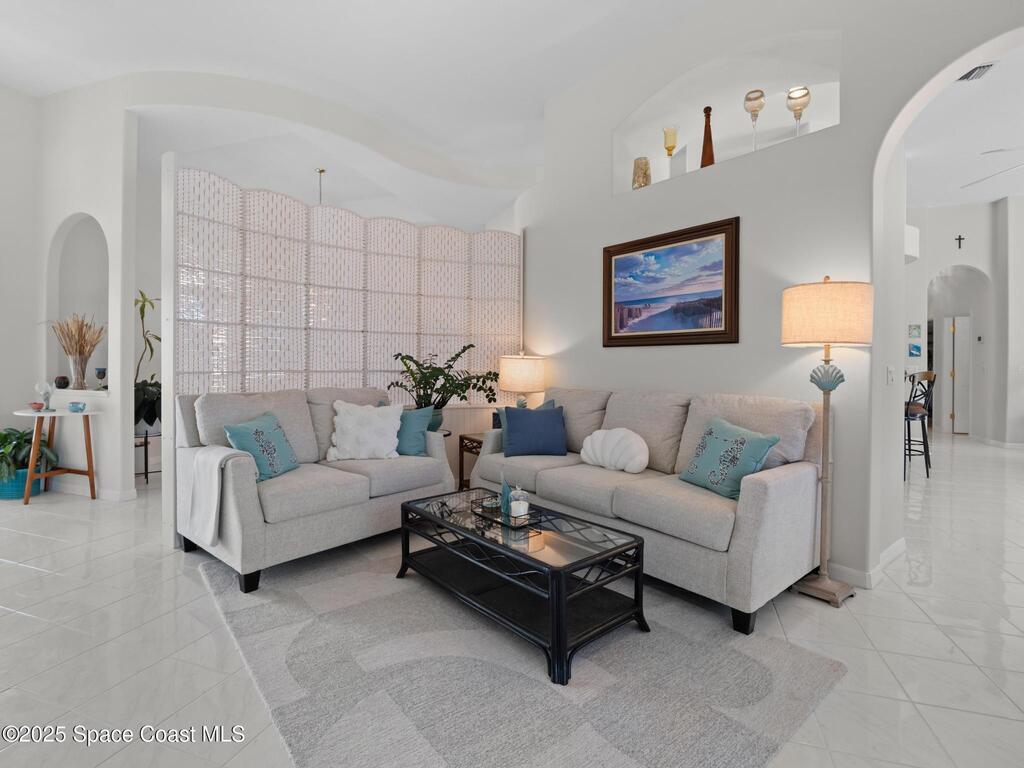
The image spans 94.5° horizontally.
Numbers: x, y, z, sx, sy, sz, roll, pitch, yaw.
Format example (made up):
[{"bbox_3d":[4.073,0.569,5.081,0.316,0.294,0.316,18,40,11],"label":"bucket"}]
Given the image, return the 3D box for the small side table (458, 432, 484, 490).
[{"bbox_3d":[-0.080,0.740,4.173,0.550,0.570,0.550,-1,2,-40],"label":"small side table"}]

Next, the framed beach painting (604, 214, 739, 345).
[{"bbox_3d":[1.111,-0.680,3.442,0.040,0.804,1.090,-1,2,-40],"label":"framed beach painting"}]

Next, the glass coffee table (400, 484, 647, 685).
[{"bbox_3d":[-0.011,0.875,2.340,0.538,0.418,1.170,-1,2,-40],"label":"glass coffee table"}]

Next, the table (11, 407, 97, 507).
[{"bbox_3d":[-3.960,0.620,4.118,0.550,0.755,0.550,-1,2,-44],"label":"table"}]

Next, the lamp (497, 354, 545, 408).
[{"bbox_3d":[0.107,0.053,4.423,0.420,0.692,0.420,0,1,0],"label":"lamp"}]

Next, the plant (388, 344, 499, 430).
[{"bbox_3d":[-0.622,0.041,4.300,0.800,0.790,0.900,1,2,40],"label":"plant"}]

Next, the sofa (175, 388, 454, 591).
[{"bbox_3d":[-1.278,0.560,3.302,1.000,0.980,1.500,1,2,40],"label":"sofa"}]

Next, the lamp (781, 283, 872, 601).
[{"bbox_3d":[1.590,0.269,2.407,0.400,1.615,0.400,-1,2,-41],"label":"lamp"}]

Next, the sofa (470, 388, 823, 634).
[{"bbox_3d":[0.703,0.568,3.172,0.932,0.977,2.132,-1,2,-40],"label":"sofa"}]

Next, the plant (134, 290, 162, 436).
[{"bbox_3d":[-3.692,-0.208,4.800,0.500,1.481,0.500,-1,2,-37],"label":"plant"}]

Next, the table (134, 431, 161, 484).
[{"bbox_3d":[-3.800,0.734,4.923,0.500,0.540,0.500,1,2,40],"label":"table"}]

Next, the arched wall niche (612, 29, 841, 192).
[{"bbox_3d":[1.355,-1.759,3.168,0.250,0.685,1.475,-2,2,-42],"label":"arched wall niche"}]

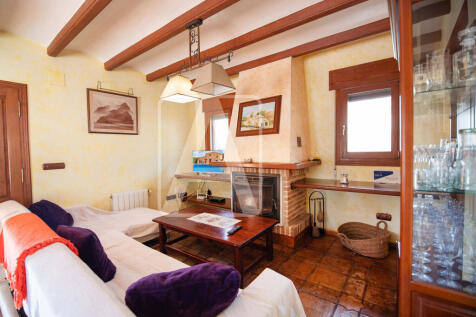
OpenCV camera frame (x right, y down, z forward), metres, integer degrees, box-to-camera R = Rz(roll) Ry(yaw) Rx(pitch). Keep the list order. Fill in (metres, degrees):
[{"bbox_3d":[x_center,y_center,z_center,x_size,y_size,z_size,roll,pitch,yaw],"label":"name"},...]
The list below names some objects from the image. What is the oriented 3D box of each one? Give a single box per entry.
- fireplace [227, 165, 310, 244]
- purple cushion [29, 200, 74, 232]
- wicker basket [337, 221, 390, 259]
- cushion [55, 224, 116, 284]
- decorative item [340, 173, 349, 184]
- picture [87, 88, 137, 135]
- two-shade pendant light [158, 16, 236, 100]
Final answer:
[{"bbox_3d":[0.409,0.571,3.054,1.224,0.996,0.732,2,3,37],"label":"fireplace"},{"bbox_3d":[-1.811,0.538,1.928,0.432,0.396,0.156,2,41,37],"label":"purple cushion"},{"bbox_3d":[1.488,0.939,2.362,0.534,0.314,0.492,2,3,37],"label":"wicker basket"},{"bbox_3d":[-0.995,0.537,1.216,0.432,0.396,0.162,2,30,37],"label":"cushion"},{"bbox_3d":[1.415,0.261,2.628,0.090,0.146,0.090,2,3,37],"label":"decorative item"},{"bbox_3d":[-2.092,-0.762,3.398,0.031,0.684,0.780,2,3,37],"label":"picture"},{"bbox_3d":[-0.453,-1.063,2.121,0.972,0.768,0.318,2,3,37],"label":"two-shade pendant light"}]

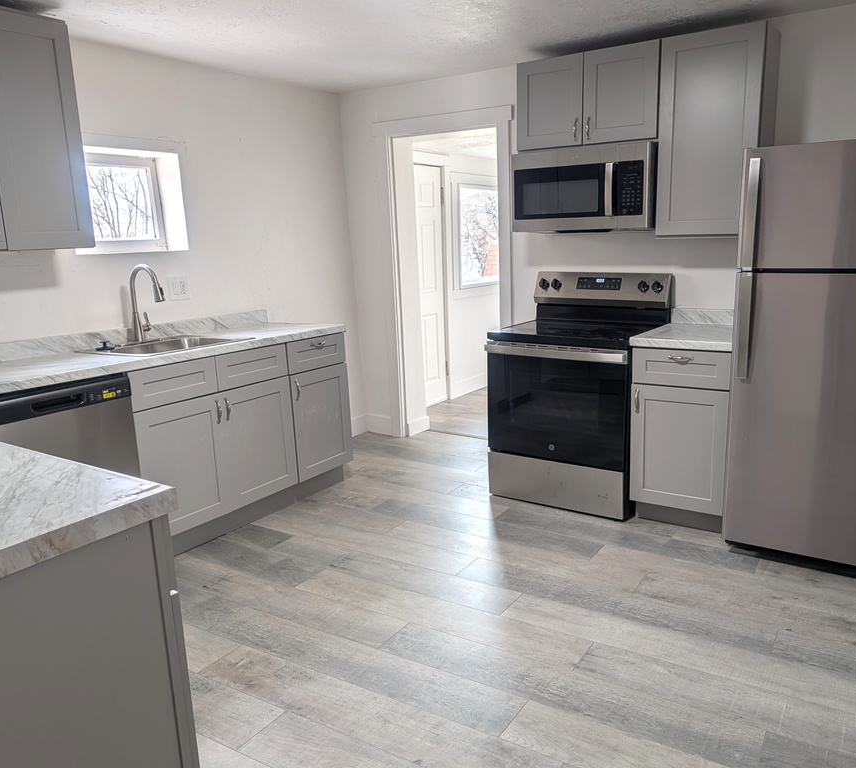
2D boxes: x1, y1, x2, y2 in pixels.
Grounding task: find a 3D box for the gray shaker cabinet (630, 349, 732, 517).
[{"bbox_3d":[1.347,0.214,3.558,0.453,0.880,0.632,7,15,34],"label":"gray shaker cabinet"}]

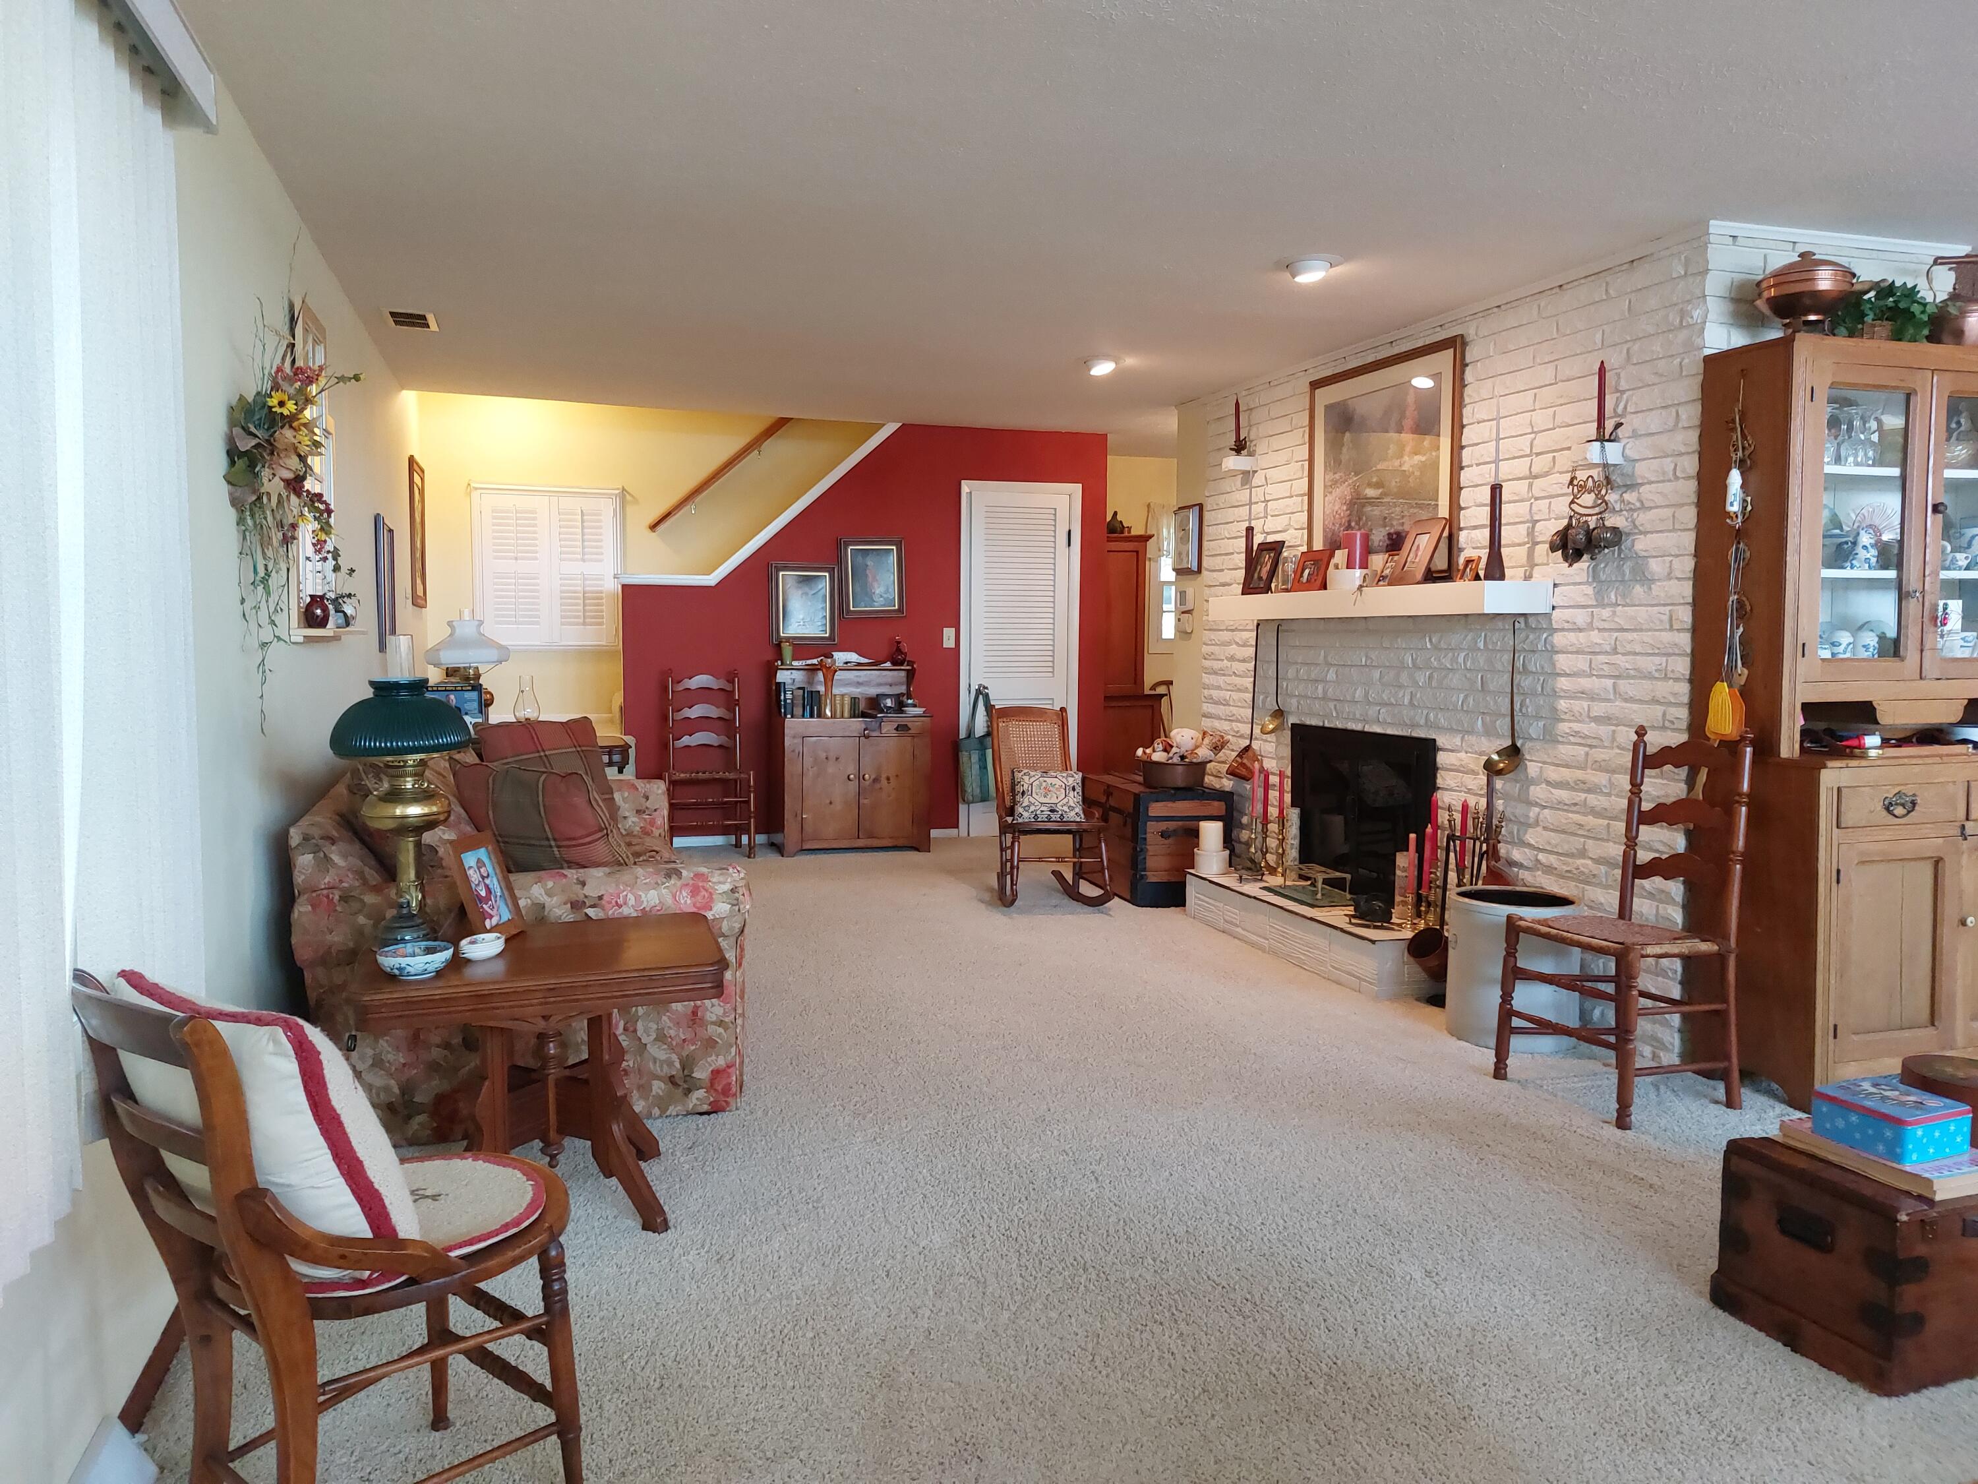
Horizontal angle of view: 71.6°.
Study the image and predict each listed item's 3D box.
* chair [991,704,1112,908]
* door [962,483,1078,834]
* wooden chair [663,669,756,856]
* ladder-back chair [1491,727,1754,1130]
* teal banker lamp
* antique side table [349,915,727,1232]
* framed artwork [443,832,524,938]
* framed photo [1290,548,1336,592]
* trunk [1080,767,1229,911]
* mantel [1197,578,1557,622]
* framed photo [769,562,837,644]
[{"bbox_3d":[0.252,0.286,6.264,0.462,0.878,0.703,-1,5,-10],"label":"chair"},{"bbox_3d":[0.192,-0.487,8.299,0.756,2.090,0.060,-1,5,-19],"label":"door"},{"bbox_3d":[-1.535,0.120,7.481,0.472,0.999,0.442,-1,5,-18],"label":"wooden chair"},{"bbox_3d":[1.694,0.454,3.632,0.462,0.984,0.452,-2,5,-21],"label":"ladder-back chair"},{"bbox_3d":[-1.207,0.143,2.831,0.270,0.575,0.270,-1,5,-19],"label":"teal banker lamp"},{"bbox_3d":[-0.907,0.705,2.860,0.680,0.550,0.520,-1,5,-19],"label":"antique side table"},{"bbox_3d":[-1.114,0.328,3.016,0.032,0.237,0.196,-17,3,8],"label":"framed artwork"},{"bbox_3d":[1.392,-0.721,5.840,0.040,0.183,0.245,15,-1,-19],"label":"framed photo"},{"bbox_3d":[0.772,0.445,6.537,0.480,0.505,0.840,-1,5,-15],"label":"trunk"},{"bbox_3d":[1.370,-0.520,5.189,0.251,0.105,1.857,-1,5,-18],"label":"mantel"},{"bbox_3d":[-1.056,-0.788,7.830,0.390,0.450,0.040,-1,5,-19],"label":"framed photo"}]

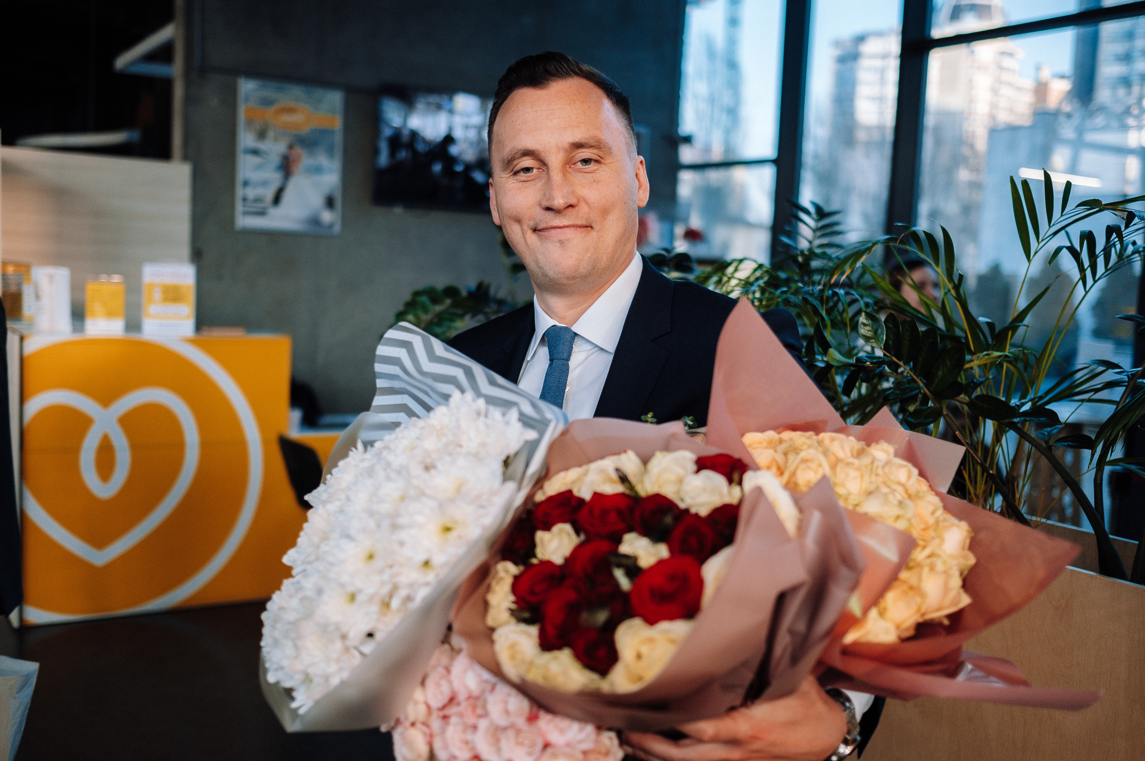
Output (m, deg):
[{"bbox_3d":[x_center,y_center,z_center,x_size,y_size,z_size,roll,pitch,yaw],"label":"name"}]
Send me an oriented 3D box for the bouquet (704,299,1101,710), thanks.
[{"bbox_3d":[0.283,0.138,0.990,0.370,0.360,0.330,-3,47,-23],"label":"bouquet"}]

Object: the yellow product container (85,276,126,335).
[{"bbox_3d":[-1.937,-0.305,4.598,0.160,0.225,0.070,-1,7,-32],"label":"yellow product container"}]

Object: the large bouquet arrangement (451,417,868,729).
[{"bbox_3d":[0.077,0.180,0.930,0.330,0.320,0.280,-8,45,12],"label":"large bouquet arrangement"}]

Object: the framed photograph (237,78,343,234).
[{"bbox_3d":[-1.612,-1.265,6.350,0.615,0.835,0.030,-1,7,-32],"label":"framed photograph"}]

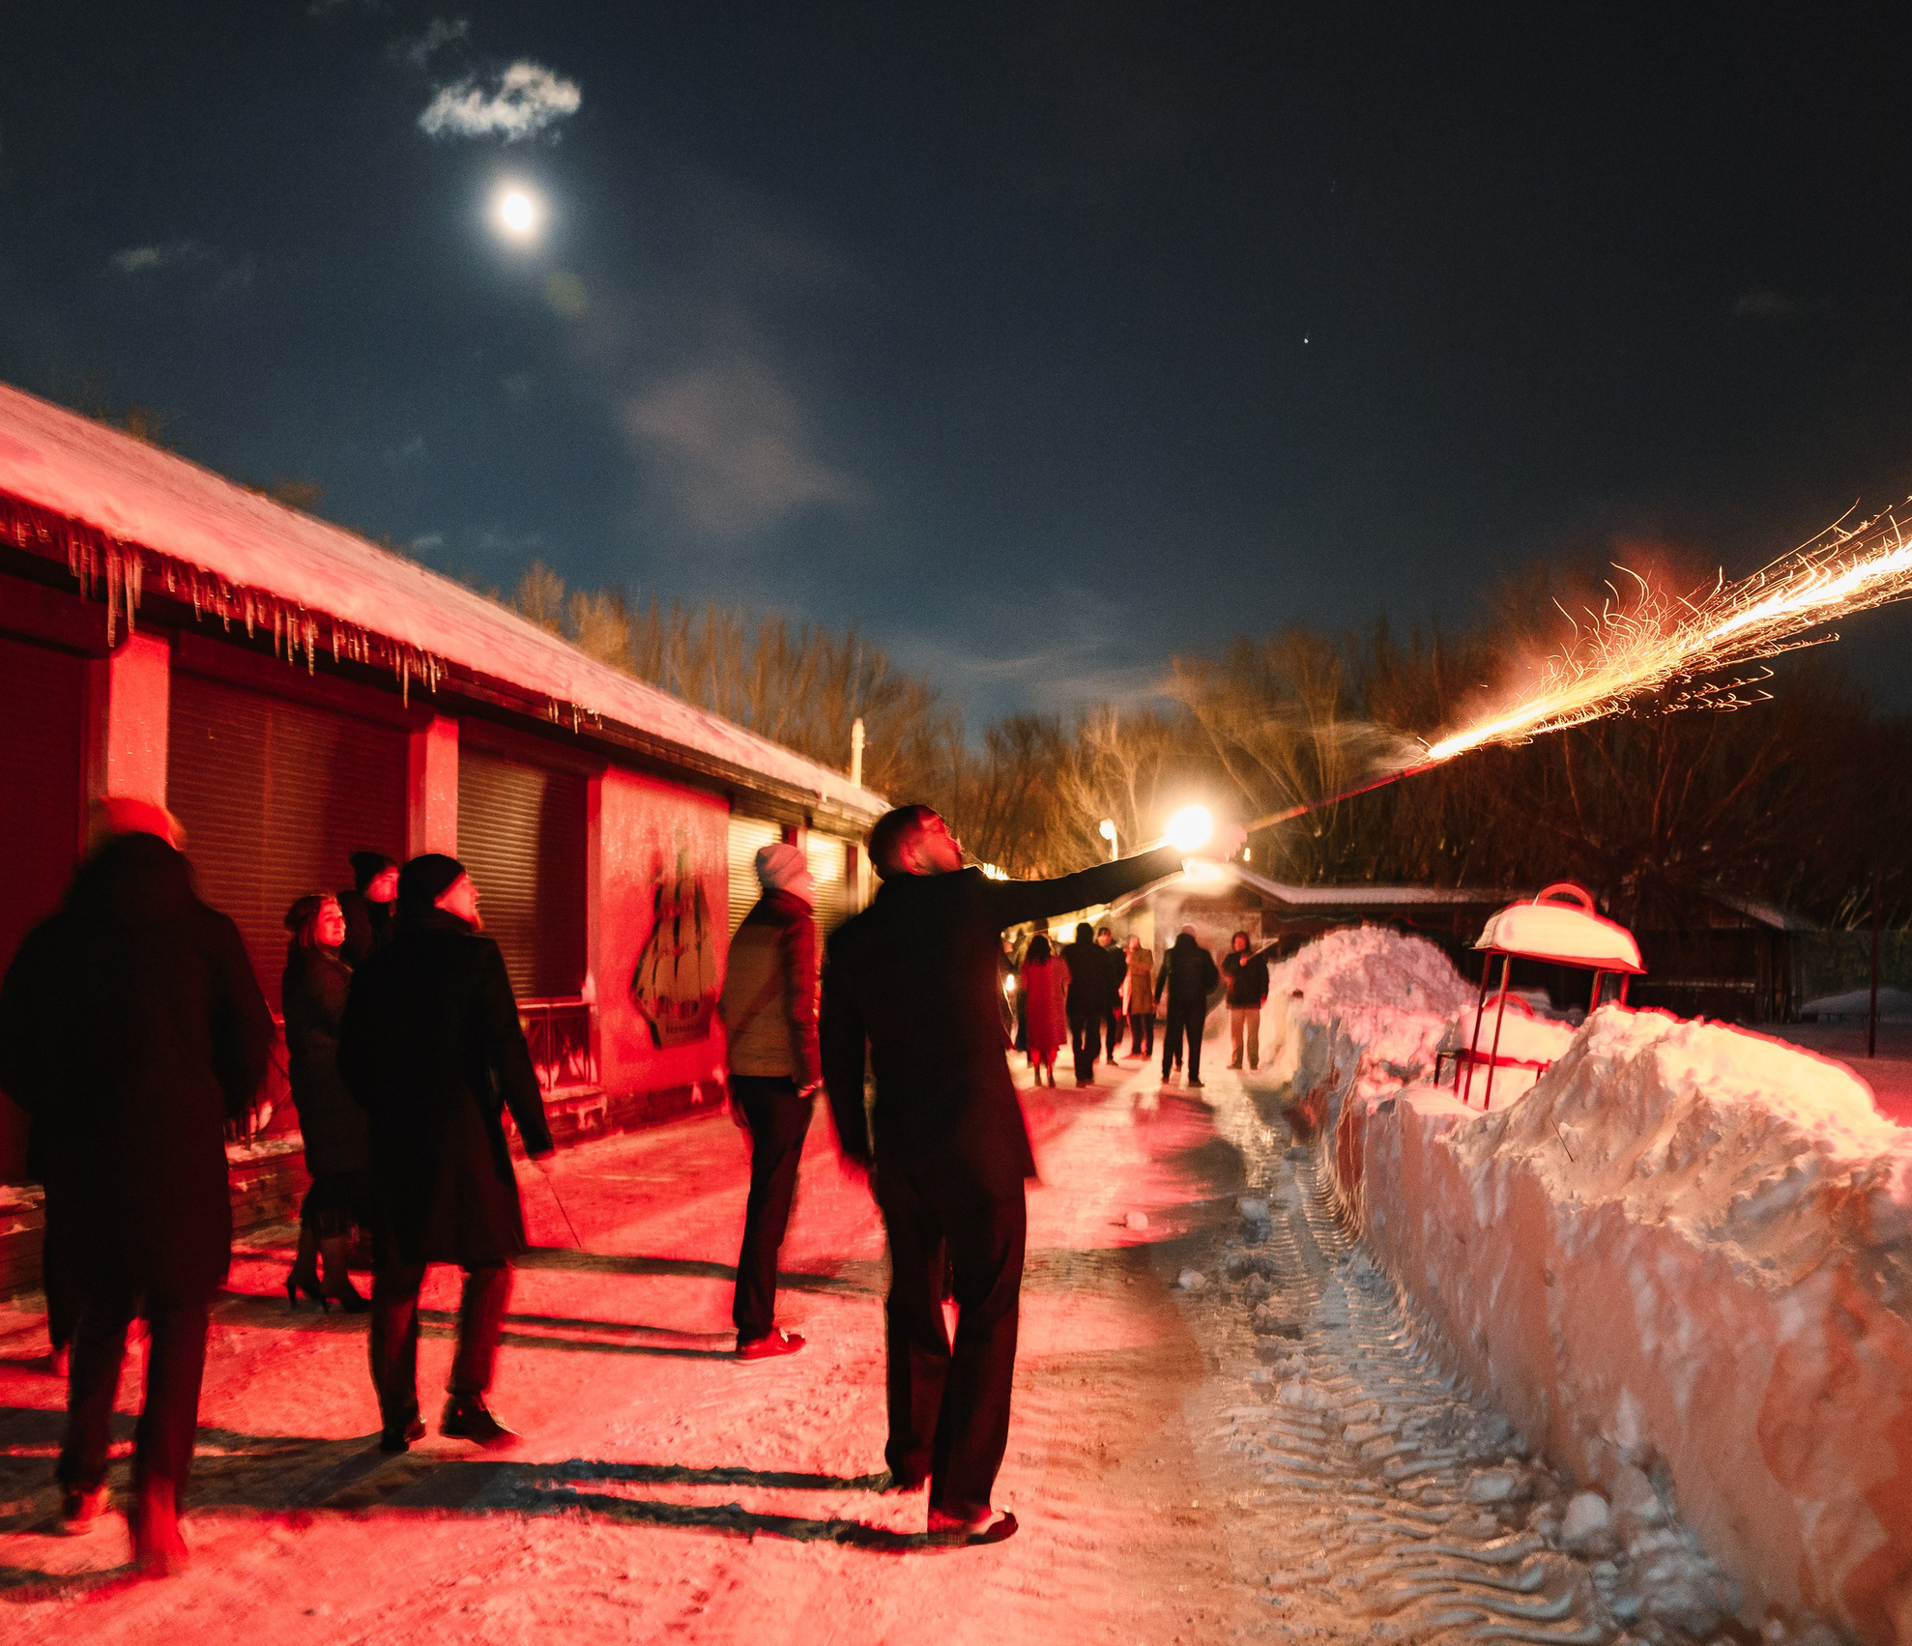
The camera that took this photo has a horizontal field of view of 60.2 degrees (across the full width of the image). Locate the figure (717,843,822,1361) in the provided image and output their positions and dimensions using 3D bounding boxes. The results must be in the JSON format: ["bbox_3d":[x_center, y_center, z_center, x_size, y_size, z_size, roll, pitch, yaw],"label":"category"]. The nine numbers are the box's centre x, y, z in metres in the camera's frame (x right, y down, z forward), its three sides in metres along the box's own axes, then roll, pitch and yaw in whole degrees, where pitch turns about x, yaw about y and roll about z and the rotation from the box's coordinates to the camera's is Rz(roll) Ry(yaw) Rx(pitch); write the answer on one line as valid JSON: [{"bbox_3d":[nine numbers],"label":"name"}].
[{"bbox_3d":[-0.670,0.976,5.956,0.380,1.798,0.500,3,-6,-38],"label":"figure"}]

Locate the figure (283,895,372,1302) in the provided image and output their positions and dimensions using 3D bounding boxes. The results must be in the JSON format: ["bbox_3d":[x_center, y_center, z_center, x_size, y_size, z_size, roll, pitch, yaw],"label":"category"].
[{"bbox_3d":[-2.554,1.125,6.788,0.370,1.656,0.470,1,-5,-15],"label":"figure"}]

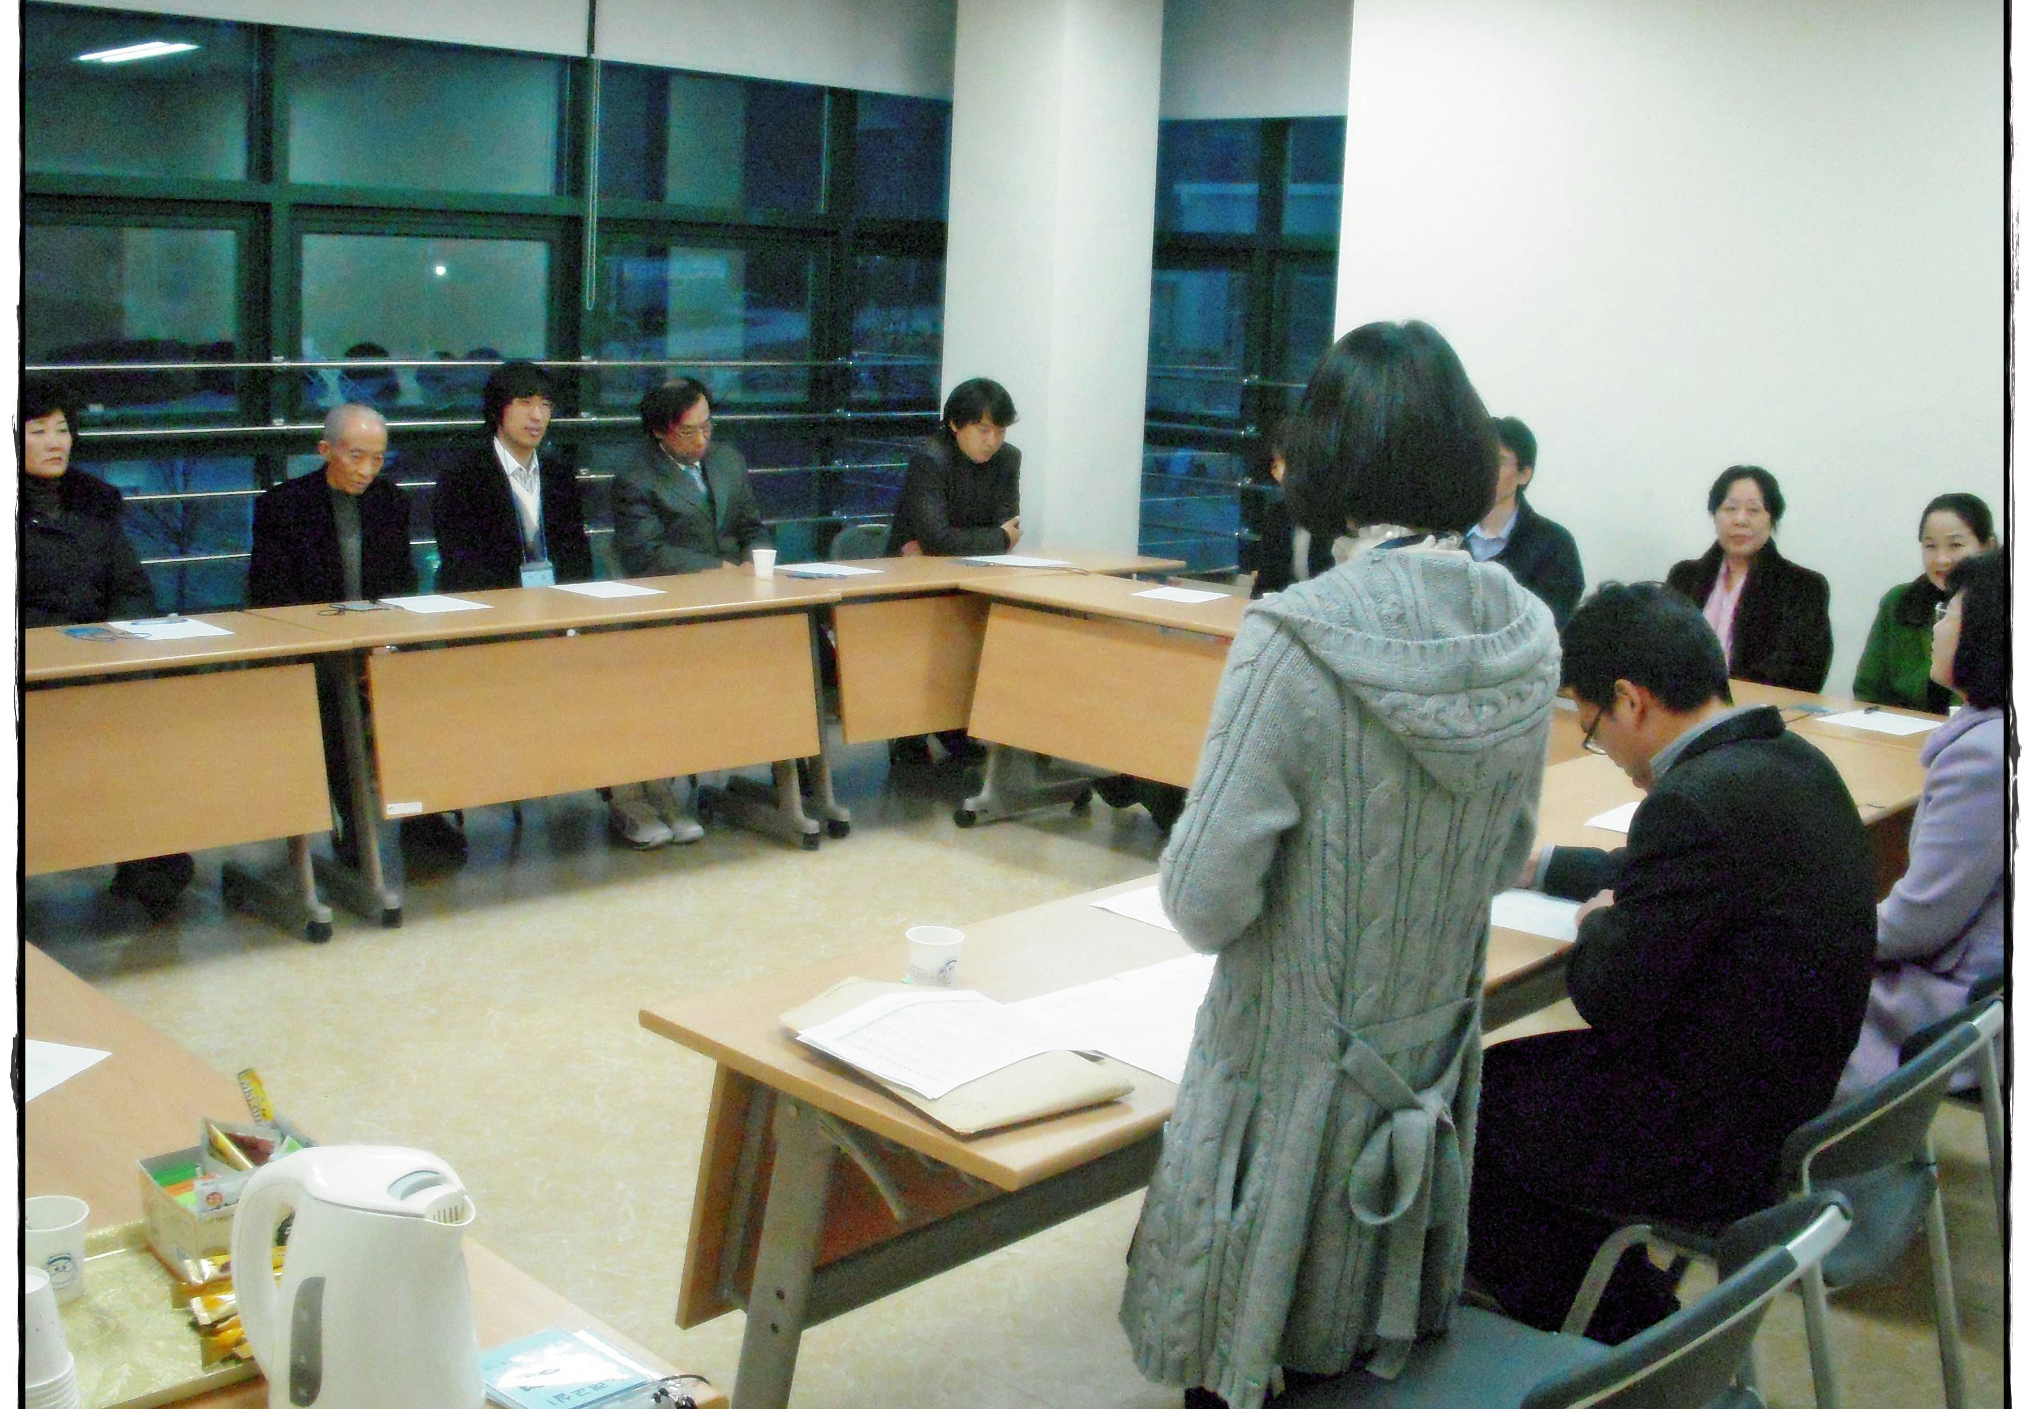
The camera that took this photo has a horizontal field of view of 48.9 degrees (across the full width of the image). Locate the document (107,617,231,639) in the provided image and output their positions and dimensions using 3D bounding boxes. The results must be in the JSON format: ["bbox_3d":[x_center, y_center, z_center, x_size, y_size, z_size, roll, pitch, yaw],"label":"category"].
[{"bbox_3d":[-2.007,-0.182,5.302,0.210,0.005,0.290,-7,14,-41],"label":"document"}]

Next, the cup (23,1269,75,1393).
[{"bbox_3d":[-0.722,0.448,1.612,0.072,0.076,0.072,2,10,0],"label":"cup"}]

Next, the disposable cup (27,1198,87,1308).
[{"bbox_3d":[-0.834,0.476,1.915,0.075,0.076,0.075,2,11,0],"label":"disposable cup"}]

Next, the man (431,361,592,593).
[{"bbox_3d":[-1.404,-0.293,6.350,0.520,1.330,0.760,-6,13,-34],"label":"man"}]

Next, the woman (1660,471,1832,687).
[{"bbox_3d":[1.803,0.022,5.647,0.760,1.240,0.500,-8,14,-43],"label":"woman"}]

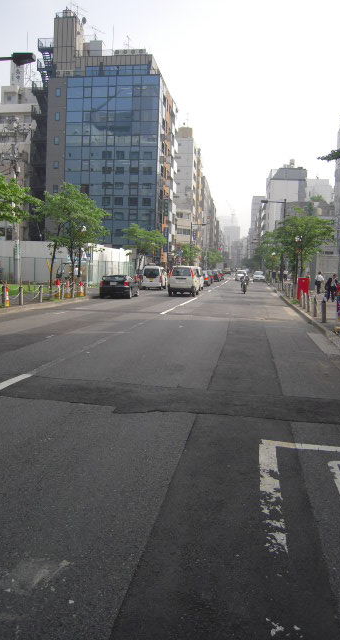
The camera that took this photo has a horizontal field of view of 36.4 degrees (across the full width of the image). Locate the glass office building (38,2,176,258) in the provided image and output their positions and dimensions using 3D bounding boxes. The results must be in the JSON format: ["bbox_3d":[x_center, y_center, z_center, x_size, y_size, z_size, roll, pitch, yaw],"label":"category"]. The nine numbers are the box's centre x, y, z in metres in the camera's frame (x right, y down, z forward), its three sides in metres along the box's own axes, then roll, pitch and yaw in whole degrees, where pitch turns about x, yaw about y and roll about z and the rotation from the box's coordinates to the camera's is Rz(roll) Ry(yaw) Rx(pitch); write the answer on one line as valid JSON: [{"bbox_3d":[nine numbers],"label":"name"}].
[{"bbox_3d":[-7.939,-23.386,76.648,16.000,34.000,15.500,3,6,8],"label":"glass office building"}]

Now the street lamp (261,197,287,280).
[{"bbox_3d":[9.856,-6.998,48.240,2.250,8.150,0.380,3,6,9],"label":"street lamp"}]

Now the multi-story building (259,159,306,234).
[{"bbox_3d":[33.835,-27.818,149.699,9.400,31.000,21.000,3,6,8],"label":"multi-story building"}]

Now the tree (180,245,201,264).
[{"bbox_3d":[3.409,-8.948,79.735,3.300,5.300,3.300,3,6,9],"label":"tree"}]

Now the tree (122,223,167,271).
[{"bbox_3d":[-2.206,-5.560,43.730,3.800,5.400,3.800,3,6,9],"label":"tree"}]

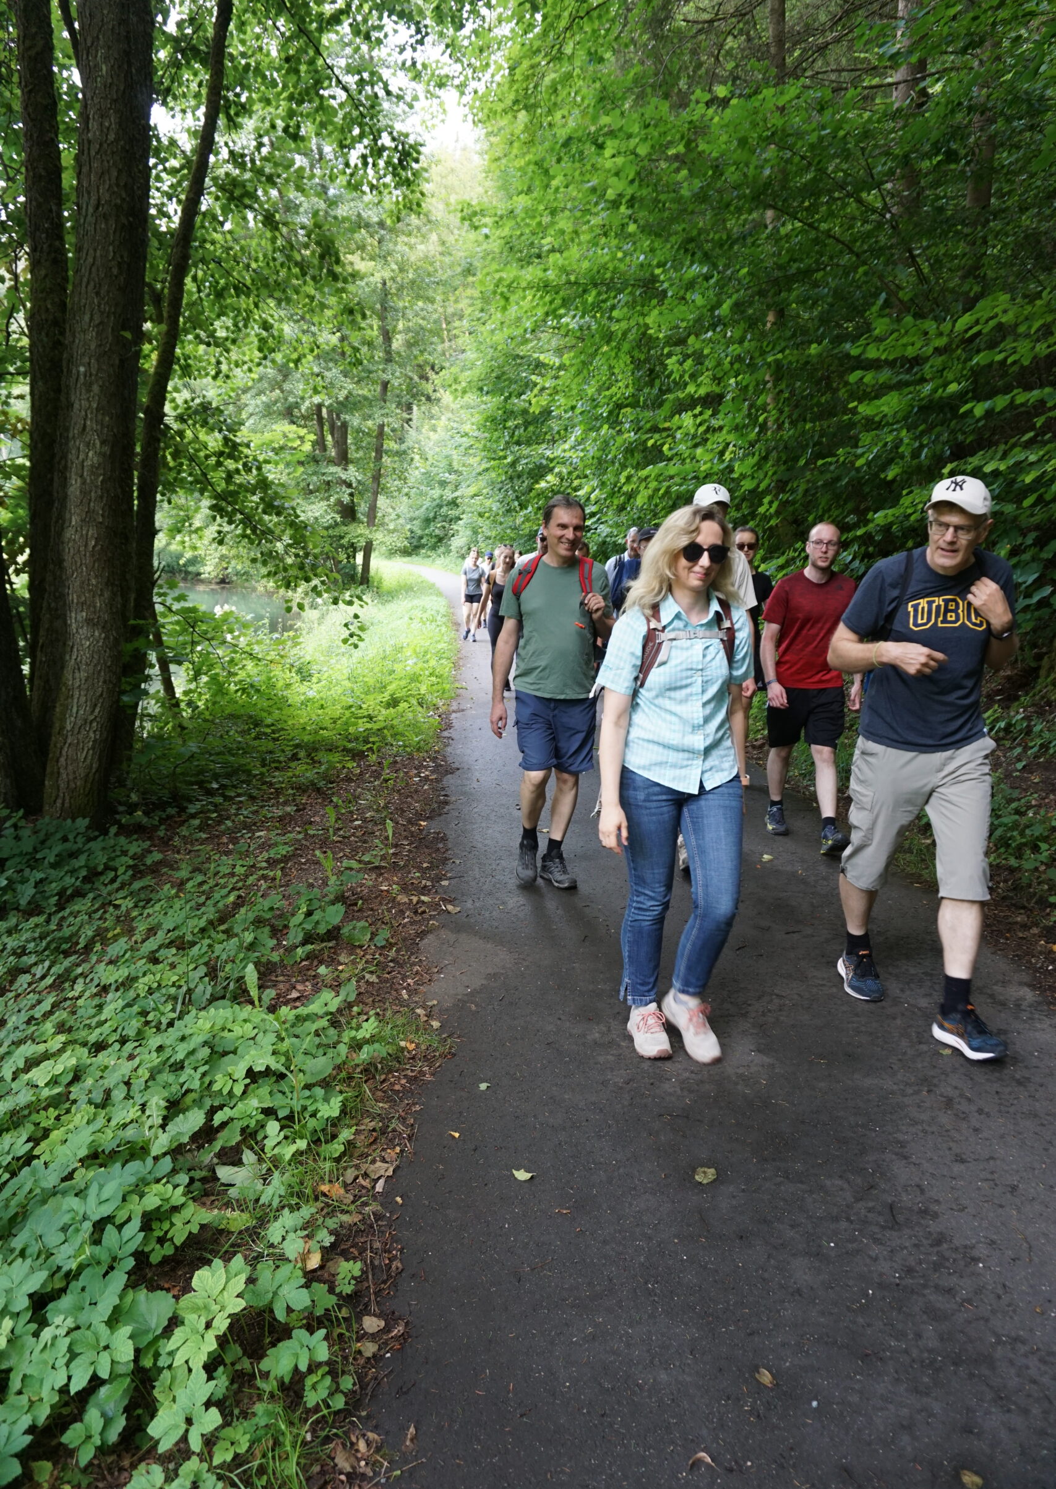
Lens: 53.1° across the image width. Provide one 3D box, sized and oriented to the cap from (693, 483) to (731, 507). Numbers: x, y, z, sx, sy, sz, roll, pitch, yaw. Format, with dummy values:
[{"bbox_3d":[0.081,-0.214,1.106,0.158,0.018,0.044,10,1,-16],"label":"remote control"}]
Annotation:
[{"bbox_3d":[0.895,-1.199,5.120,0.180,0.140,0.260,-1,13,-8],"label":"cap"}]

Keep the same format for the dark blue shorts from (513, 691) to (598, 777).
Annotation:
[{"bbox_3d":[0.130,-0.058,4.996,0.390,0.470,0.310,-1,10,-8],"label":"dark blue shorts"}]

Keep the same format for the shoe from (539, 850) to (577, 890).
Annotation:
[{"bbox_3d":[0.150,0.597,5.081,0.110,0.120,0.290,-4,11,-24],"label":"shoe"}]

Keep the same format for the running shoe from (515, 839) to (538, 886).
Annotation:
[{"bbox_3d":[-0.005,0.557,5.145,0.110,0.120,0.290,1,24,3],"label":"running shoe"}]

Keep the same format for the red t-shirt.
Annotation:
[{"bbox_3d":[1.530,-0.633,5.747,0.490,0.640,0.300,-1,10,-3],"label":"red t-shirt"}]

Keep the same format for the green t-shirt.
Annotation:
[{"bbox_3d":[0.125,-0.539,4.931,0.510,0.660,0.320,-2,10,-9],"label":"green t-shirt"}]

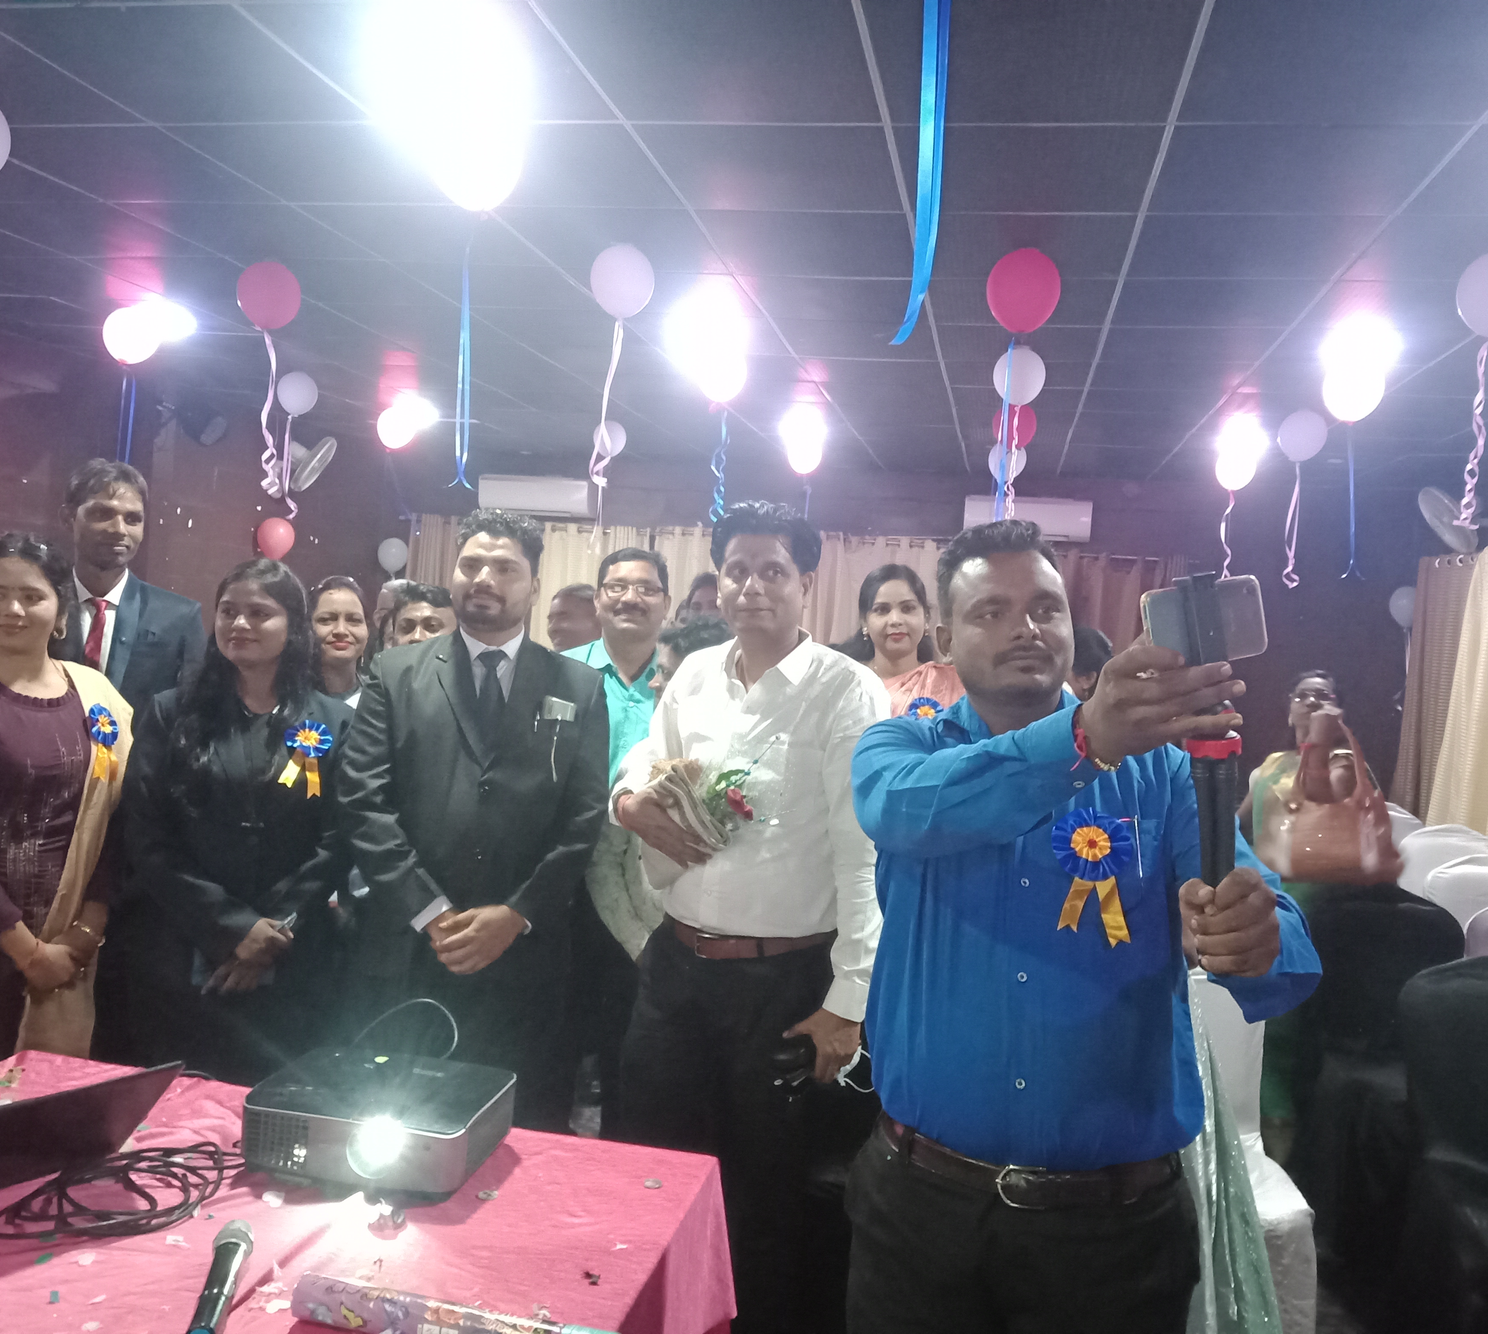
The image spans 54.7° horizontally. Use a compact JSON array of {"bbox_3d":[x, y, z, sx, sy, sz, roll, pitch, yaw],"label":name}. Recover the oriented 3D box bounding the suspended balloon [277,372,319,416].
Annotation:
[{"bbox_3d":[-2.146,-1.314,6.922,0.200,0.220,0.200,4,2,10],"label":"suspended balloon"}]

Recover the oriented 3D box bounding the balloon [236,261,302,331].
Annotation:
[{"bbox_3d":[-1.532,-1.196,4.646,0.213,0.230,0.213,4,2,10],"label":"balloon"}]

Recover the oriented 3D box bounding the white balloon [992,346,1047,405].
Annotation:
[{"bbox_3d":[1.115,-1.179,5.815,0.225,0.242,0.225,4,2,10],"label":"white balloon"}]

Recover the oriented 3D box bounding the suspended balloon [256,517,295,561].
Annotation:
[{"bbox_3d":[-2.917,-0.795,8.950,0.240,0.265,0.240,4,2,10],"label":"suspended balloon"}]

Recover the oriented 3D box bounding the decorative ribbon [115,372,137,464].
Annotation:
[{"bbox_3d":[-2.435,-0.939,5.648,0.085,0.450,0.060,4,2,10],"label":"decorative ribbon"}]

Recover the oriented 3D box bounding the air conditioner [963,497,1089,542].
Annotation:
[{"bbox_3d":[1.860,-0.971,9.442,0.840,0.280,0.220,4,2,10],"label":"air conditioner"}]

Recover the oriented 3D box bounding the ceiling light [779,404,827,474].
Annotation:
[{"bbox_3d":[0.293,-1.130,7.132,0.234,0.358,0.234,4,2,10],"label":"ceiling light"}]

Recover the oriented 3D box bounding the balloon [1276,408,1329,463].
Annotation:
[{"bbox_3d":[2.446,-1.016,6.300,0.225,0.237,0.225,4,2,10],"label":"balloon"}]

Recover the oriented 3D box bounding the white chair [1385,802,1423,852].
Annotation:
[{"bbox_3d":[2.901,1.058,6.757,0.450,0.870,0.520,4,2,18],"label":"white chair"}]

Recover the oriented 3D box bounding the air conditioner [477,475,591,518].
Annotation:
[{"bbox_3d":[-1.615,-1.304,10.918,0.870,0.280,0.210,4,2,10],"label":"air conditioner"}]

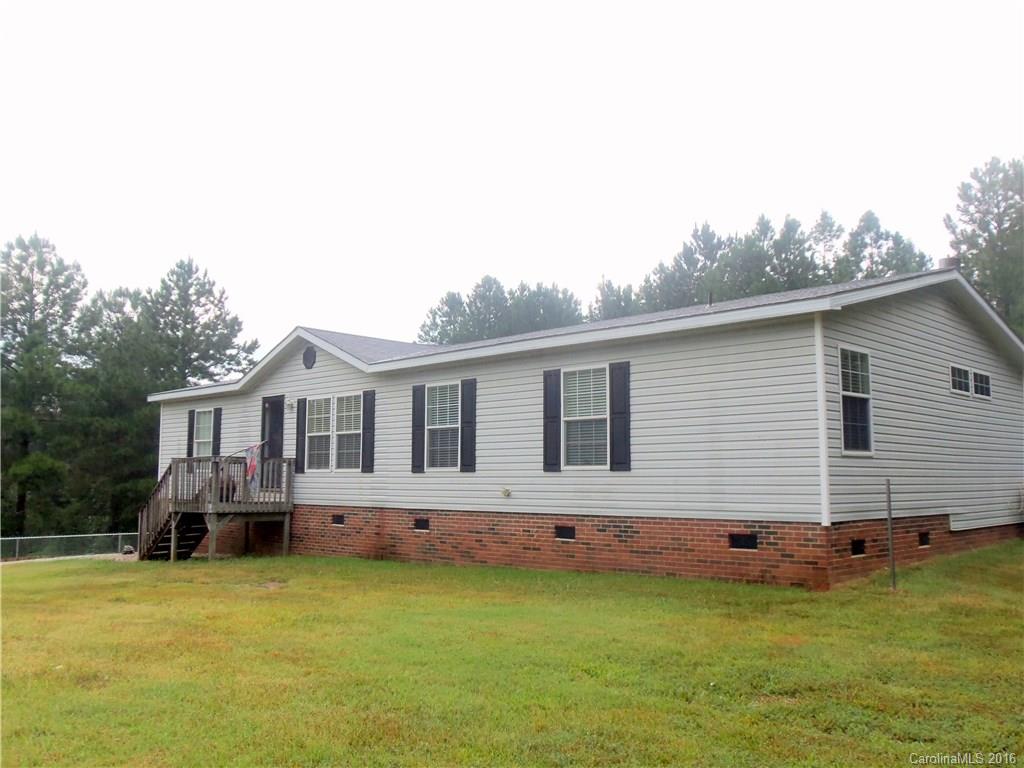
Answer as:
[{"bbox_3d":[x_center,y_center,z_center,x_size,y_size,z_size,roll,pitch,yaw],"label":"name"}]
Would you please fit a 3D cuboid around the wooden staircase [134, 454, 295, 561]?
[{"bbox_3d":[-6.475,2.745,18.048,3.245,2.200,1.780,-6,-9,44],"label":"wooden staircase"}]

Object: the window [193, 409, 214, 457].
[{"bbox_3d":[-7.578,1.382,20.321,0.890,1.520,0.090,-6,-9,41],"label":"window"}]

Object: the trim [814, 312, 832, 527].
[{"bbox_3d":[3.858,0.422,10.300,0.080,2.646,0.080,-6,-9,44],"label":"trim"}]

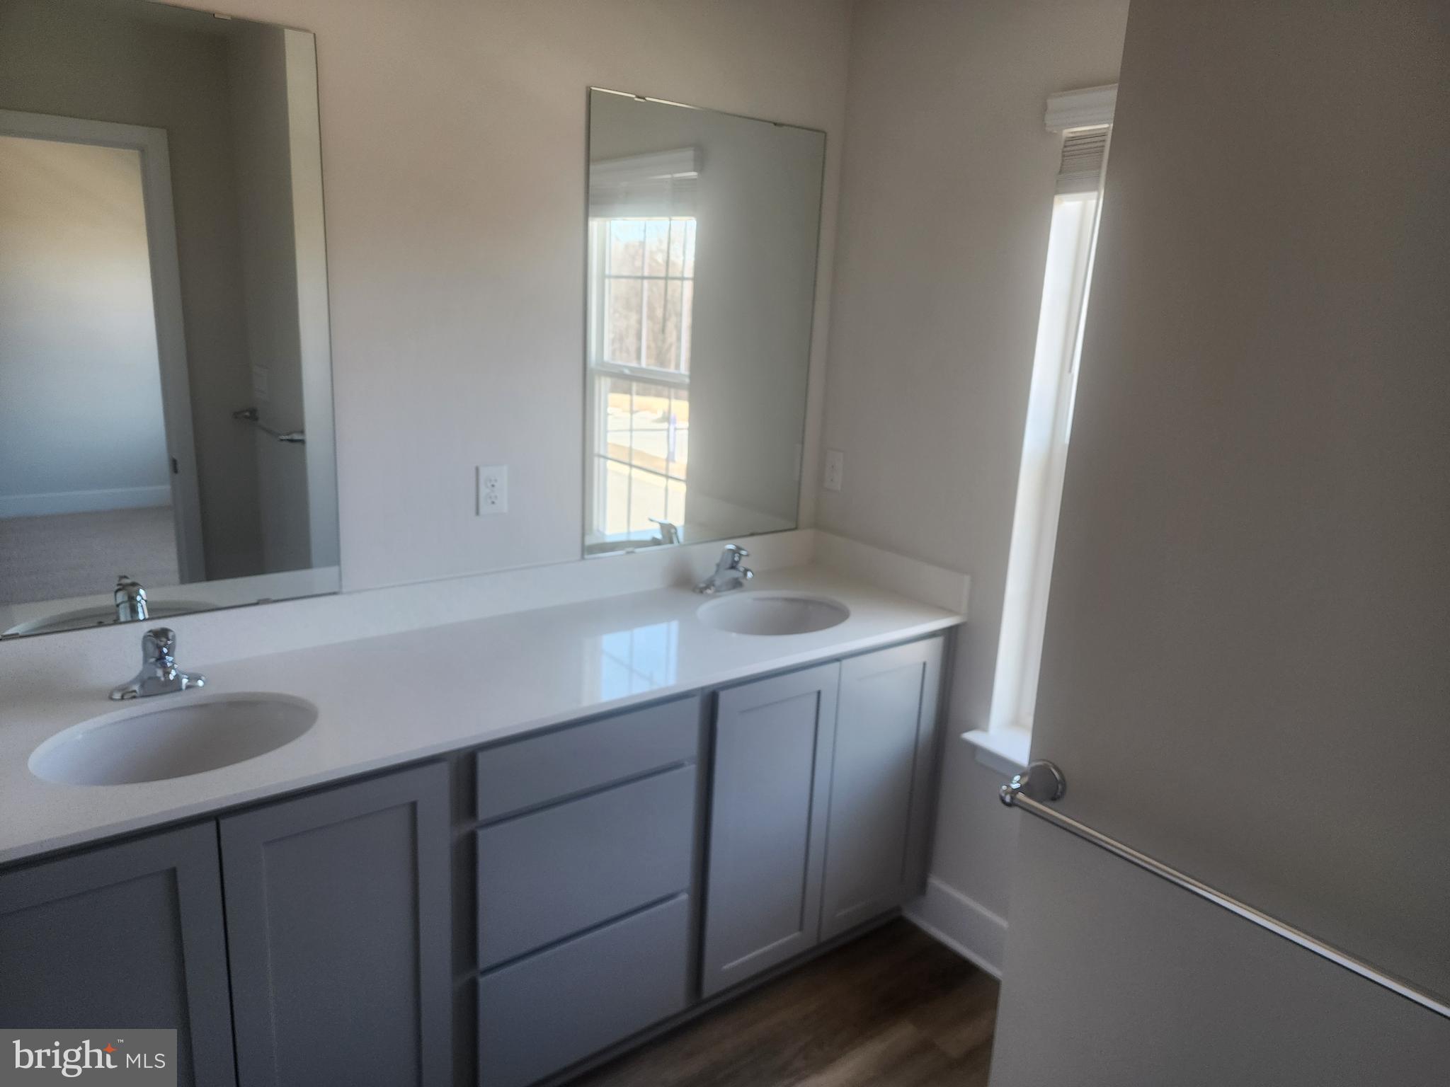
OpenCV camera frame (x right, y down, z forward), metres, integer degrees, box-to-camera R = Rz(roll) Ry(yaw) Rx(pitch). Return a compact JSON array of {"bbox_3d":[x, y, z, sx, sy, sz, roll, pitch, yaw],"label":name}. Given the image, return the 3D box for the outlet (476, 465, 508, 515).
[{"bbox_3d":[-0.520,-0.120,2.169,0.071,0.115,0.008,-8,18,-37],"label":"outlet"}]

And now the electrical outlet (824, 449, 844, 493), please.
[{"bbox_3d":[0.309,-0.208,2.727,0.008,0.115,0.071,-8,18,-37],"label":"electrical outlet"}]

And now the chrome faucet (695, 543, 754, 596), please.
[{"bbox_3d":[0.025,0.071,2.494,0.158,0.124,0.140,-8,18,-37],"label":"chrome faucet"}]

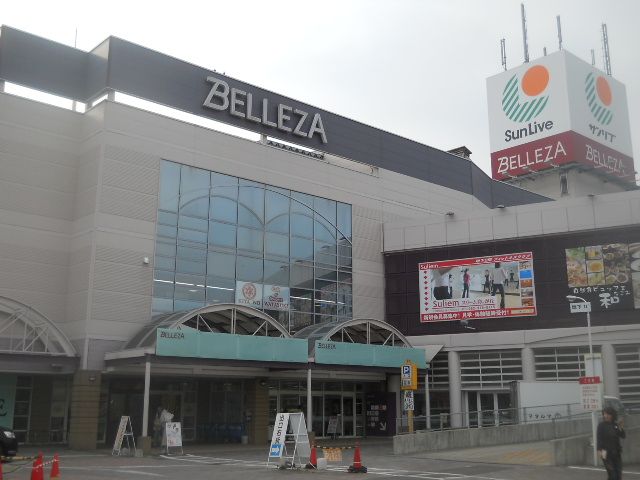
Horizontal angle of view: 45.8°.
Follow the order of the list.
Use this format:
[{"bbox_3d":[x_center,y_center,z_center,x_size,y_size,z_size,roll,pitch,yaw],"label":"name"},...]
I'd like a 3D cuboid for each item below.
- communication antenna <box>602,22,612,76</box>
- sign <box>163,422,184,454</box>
[{"bbox_3d":[24.438,-16.225,64.490,0.400,4.787,0.400,11,-16,-41],"label":"communication antenna"},{"bbox_3d":[-4.991,6.685,25.570,0.600,1.020,0.580,9,-15,-36],"label":"sign"}]

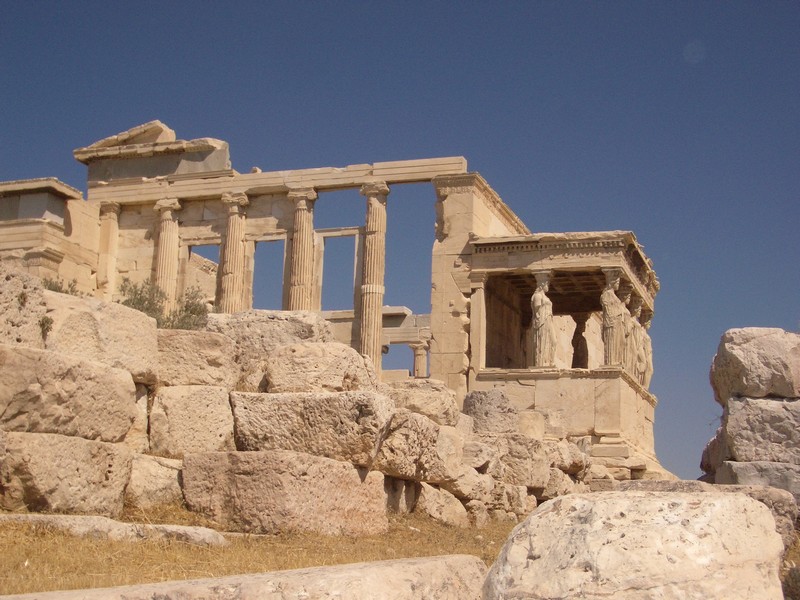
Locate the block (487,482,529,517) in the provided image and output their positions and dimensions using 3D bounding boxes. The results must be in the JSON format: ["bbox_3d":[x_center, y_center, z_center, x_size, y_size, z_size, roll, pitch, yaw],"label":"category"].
[{"bbox_3d":[1.618,3.035,17.200,0.605,0.488,0.500,2,-12,0],"label":"block"}]

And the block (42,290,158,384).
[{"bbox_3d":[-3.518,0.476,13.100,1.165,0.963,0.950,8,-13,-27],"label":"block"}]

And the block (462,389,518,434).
[{"bbox_3d":[1.443,1.824,18.300,0.859,0.682,0.750,2,-12,0],"label":"block"}]

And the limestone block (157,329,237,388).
[{"bbox_3d":[-2.436,0.749,13.800,0.868,0.648,0.850,2,-12,0],"label":"limestone block"}]

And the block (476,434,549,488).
[{"bbox_3d":[1.745,2.526,17.700,1.039,0.813,0.850,3,-12,-5],"label":"block"}]

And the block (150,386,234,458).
[{"bbox_3d":[-2.483,1.518,13.800,0.908,0.808,0.850,2,-12,0],"label":"block"}]

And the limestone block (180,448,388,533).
[{"bbox_3d":[-1.300,2.293,13.400,2.316,0.907,1.000,2,-12,2],"label":"limestone block"}]

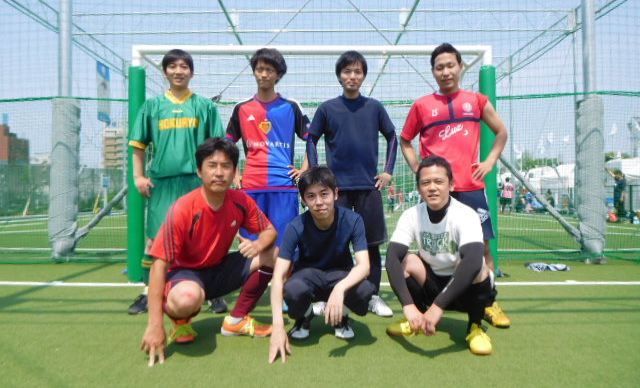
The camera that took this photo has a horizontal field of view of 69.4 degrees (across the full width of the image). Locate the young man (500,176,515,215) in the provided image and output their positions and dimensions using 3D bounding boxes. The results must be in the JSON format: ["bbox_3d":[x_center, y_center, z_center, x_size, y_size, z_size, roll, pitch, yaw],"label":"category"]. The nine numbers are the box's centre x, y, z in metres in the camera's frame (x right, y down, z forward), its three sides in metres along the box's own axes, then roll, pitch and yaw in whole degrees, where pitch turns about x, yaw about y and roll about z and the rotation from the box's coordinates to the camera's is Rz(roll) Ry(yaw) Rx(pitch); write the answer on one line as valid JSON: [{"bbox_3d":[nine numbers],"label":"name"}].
[{"bbox_3d":[8.930,0.076,22.007,0.550,1.720,0.400,0,-1,-11],"label":"young man"}]

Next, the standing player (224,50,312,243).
[{"bbox_3d":[-0.350,-0.108,3.158,0.580,1.760,0.360,0,-1,-5],"label":"standing player"}]

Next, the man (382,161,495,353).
[{"bbox_3d":[0.620,0.281,2.434,0.580,0.970,0.600,0,-1,6],"label":"man"}]

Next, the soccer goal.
[{"bbox_3d":[-0.060,-0.262,4.409,3.270,2.090,0.860,0,0,0],"label":"soccer goal"}]

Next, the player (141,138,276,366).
[{"bbox_3d":[-0.560,0.246,2.375,0.690,1.040,0.680,0,-1,-11],"label":"player"}]

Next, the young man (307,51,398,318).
[{"bbox_3d":[0.210,-0.084,3.047,0.610,1.710,0.370,0,0,2],"label":"young man"}]

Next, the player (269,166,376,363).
[{"bbox_3d":[0.015,0.306,2.404,0.560,0.920,0.660,0,0,0],"label":"player"}]

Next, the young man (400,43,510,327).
[{"bbox_3d":[0.840,-0.085,2.877,0.690,1.710,0.400,0,-1,9],"label":"young man"}]

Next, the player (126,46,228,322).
[{"bbox_3d":[-0.955,-0.108,3.118,0.670,1.760,0.380,0,-1,-7],"label":"player"}]

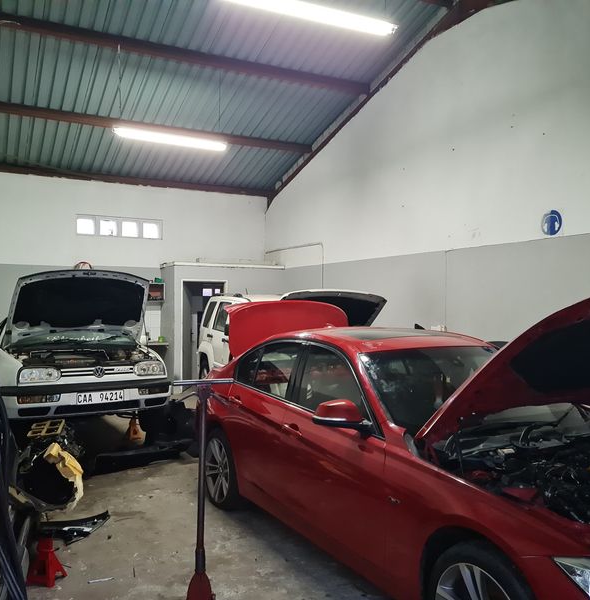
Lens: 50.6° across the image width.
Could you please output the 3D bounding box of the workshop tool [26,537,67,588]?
[{"bbox_3d":[-1.414,1.483,3.574,0.165,0.260,0.160,0,-1,4],"label":"workshop tool"}]

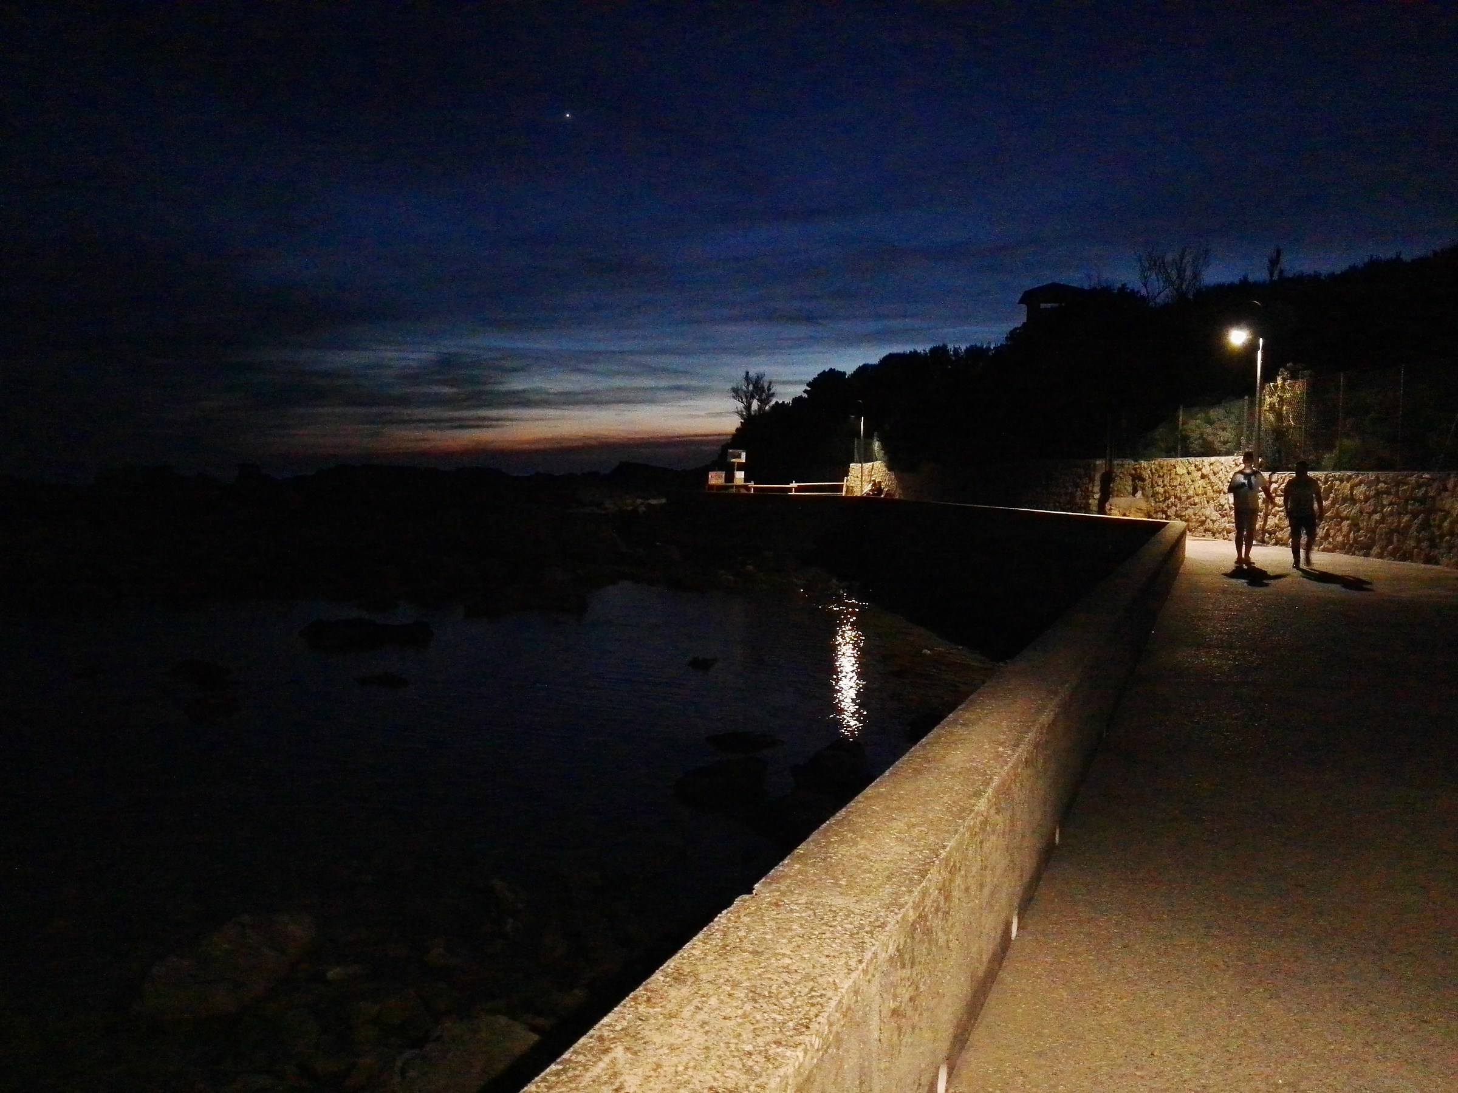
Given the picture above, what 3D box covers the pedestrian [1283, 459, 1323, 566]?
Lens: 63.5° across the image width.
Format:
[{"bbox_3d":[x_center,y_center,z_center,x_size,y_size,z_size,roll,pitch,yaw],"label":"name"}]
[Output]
[{"bbox_3d":[9.027,-0.514,18.453,0.610,1.650,0.450,2,4,23],"label":"pedestrian"}]

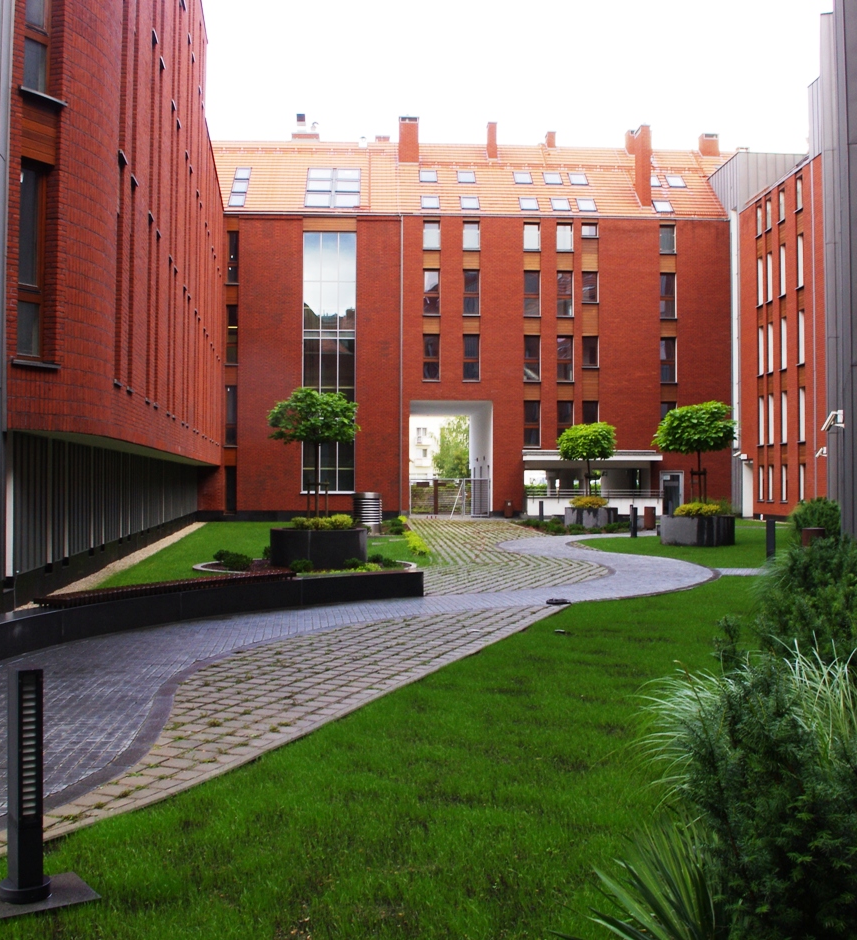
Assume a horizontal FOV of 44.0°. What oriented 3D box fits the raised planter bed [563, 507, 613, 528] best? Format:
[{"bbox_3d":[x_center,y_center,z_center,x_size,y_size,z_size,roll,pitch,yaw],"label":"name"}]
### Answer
[{"bbox_3d":[5.897,1.705,38.600,1.920,0.720,1.920,0,-1,-2],"label":"raised planter bed"}]

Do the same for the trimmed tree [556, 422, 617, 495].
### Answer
[{"bbox_3d":[5.756,-0.236,38.600,2.200,3.100,2.150,0,-1,-2],"label":"trimmed tree"}]

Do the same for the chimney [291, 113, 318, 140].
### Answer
[{"bbox_3d":[-6.249,-17.322,53.500,1.380,1.350,0.850,0,-1,-2],"label":"chimney"}]

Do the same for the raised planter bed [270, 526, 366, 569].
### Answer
[{"bbox_3d":[-2.095,1.477,20.400,1.920,0.720,1.920,0,-1,-2],"label":"raised planter bed"}]

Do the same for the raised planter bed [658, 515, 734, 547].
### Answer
[{"bbox_3d":[6.907,1.577,27.200,1.920,0.720,1.920,0,-1,-2],"label":"raised planter bed"}]

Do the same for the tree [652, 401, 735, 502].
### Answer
[{"bbox_3d":[6.808,-0.313,27.200,2.150,3.000,2.100,0,-1,-2],"label":"tree"}]

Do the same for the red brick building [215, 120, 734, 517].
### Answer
[{"bbox_3d":[1.980,-7.368,54.200,23.800,19.200,11.800,0,-1,-2],"label":"red brick building"}]

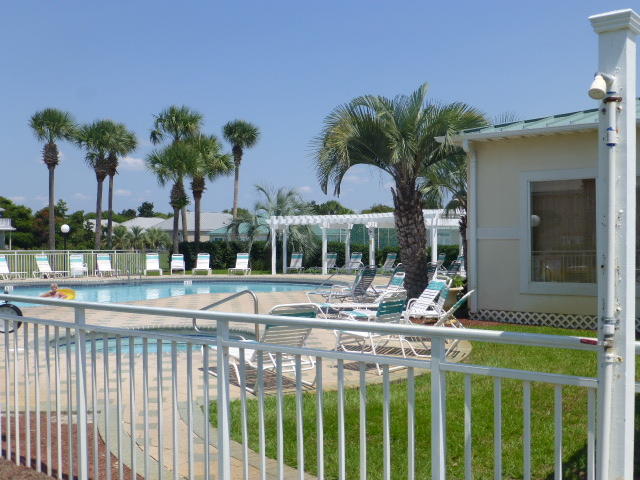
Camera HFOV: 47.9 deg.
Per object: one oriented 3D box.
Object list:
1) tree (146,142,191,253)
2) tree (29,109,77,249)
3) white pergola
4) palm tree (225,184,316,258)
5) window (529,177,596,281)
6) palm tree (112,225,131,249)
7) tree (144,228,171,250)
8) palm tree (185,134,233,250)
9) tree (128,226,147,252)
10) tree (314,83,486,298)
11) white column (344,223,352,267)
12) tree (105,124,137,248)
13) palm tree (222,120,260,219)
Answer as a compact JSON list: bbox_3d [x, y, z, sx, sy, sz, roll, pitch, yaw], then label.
[{"bbox_3d":[-8.089,-1.810,38.500,2.400,6.800,2.400,0,0,0],"label":"tree"},{"bbox_3d":[-13.911,-2.626,37.500,2.500,8.400,2.500,0,0,0],"label":"tree"},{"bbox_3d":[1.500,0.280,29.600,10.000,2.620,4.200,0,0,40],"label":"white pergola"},{"bbox_3d":[-2.450,-0.600,35.500,4.500,4.300,4.300,0,0,0],"label":"palm tree"},{"bbox_3d":[4.220,-0.150,12.550,1.150,1.800,0.100,0,0,34],"label":"window"},{"bbox_3d":[-16.516,-0.125,60.000,1.550,2.350,1.550,0,0,0],"label":"palm tree"},{"bbox_3d":[-16.900,0.000,75.000,2.600,2.400,2.600,0,0,0],"label":"tree"},{"bbox_3d":[-6.154,-2.125,39.800,2.650,7.400,2.650,0,0,0],"label":"palm tree"},{"bbox_3d":[-18.900,-0.100,75.000,1.950,2.600,1.950,0,0,0],"label":"tree"},{"bbox_3d":[1.950,-1.150,17.500,4.200,5.350,4.200,0,0,0],"label":"tree"},{"bbox_3d":[1.344,0.424,34.000,0.250,2.250,0.250,0,0,28],"label":"white column"},{"bbox_3d":[-12.100,-2.650,43.500,2.200,8.600,2.200,0,0,0],"label":"tree"},{"bbox_3d":[-5.000,-2.980,46.000,2.450,9.200,2.450,0,0,0],"label":"palm tree"}]

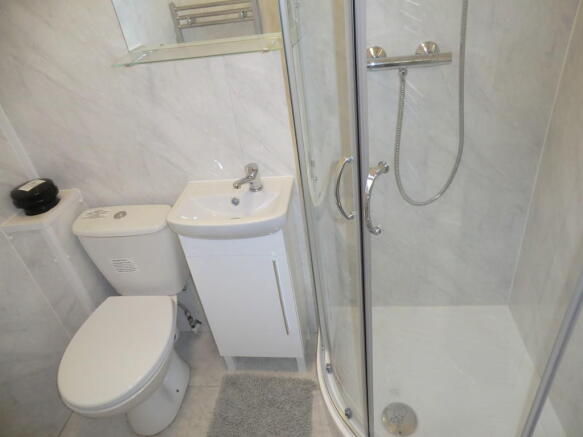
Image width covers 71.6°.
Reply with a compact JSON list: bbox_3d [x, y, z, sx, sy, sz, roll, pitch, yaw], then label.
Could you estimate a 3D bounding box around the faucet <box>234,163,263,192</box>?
[{"bbox_3d":[-0.150,-0.132,1.385,0.108,0.096,0.048,-33,41,-32],"label":"faucet"}]

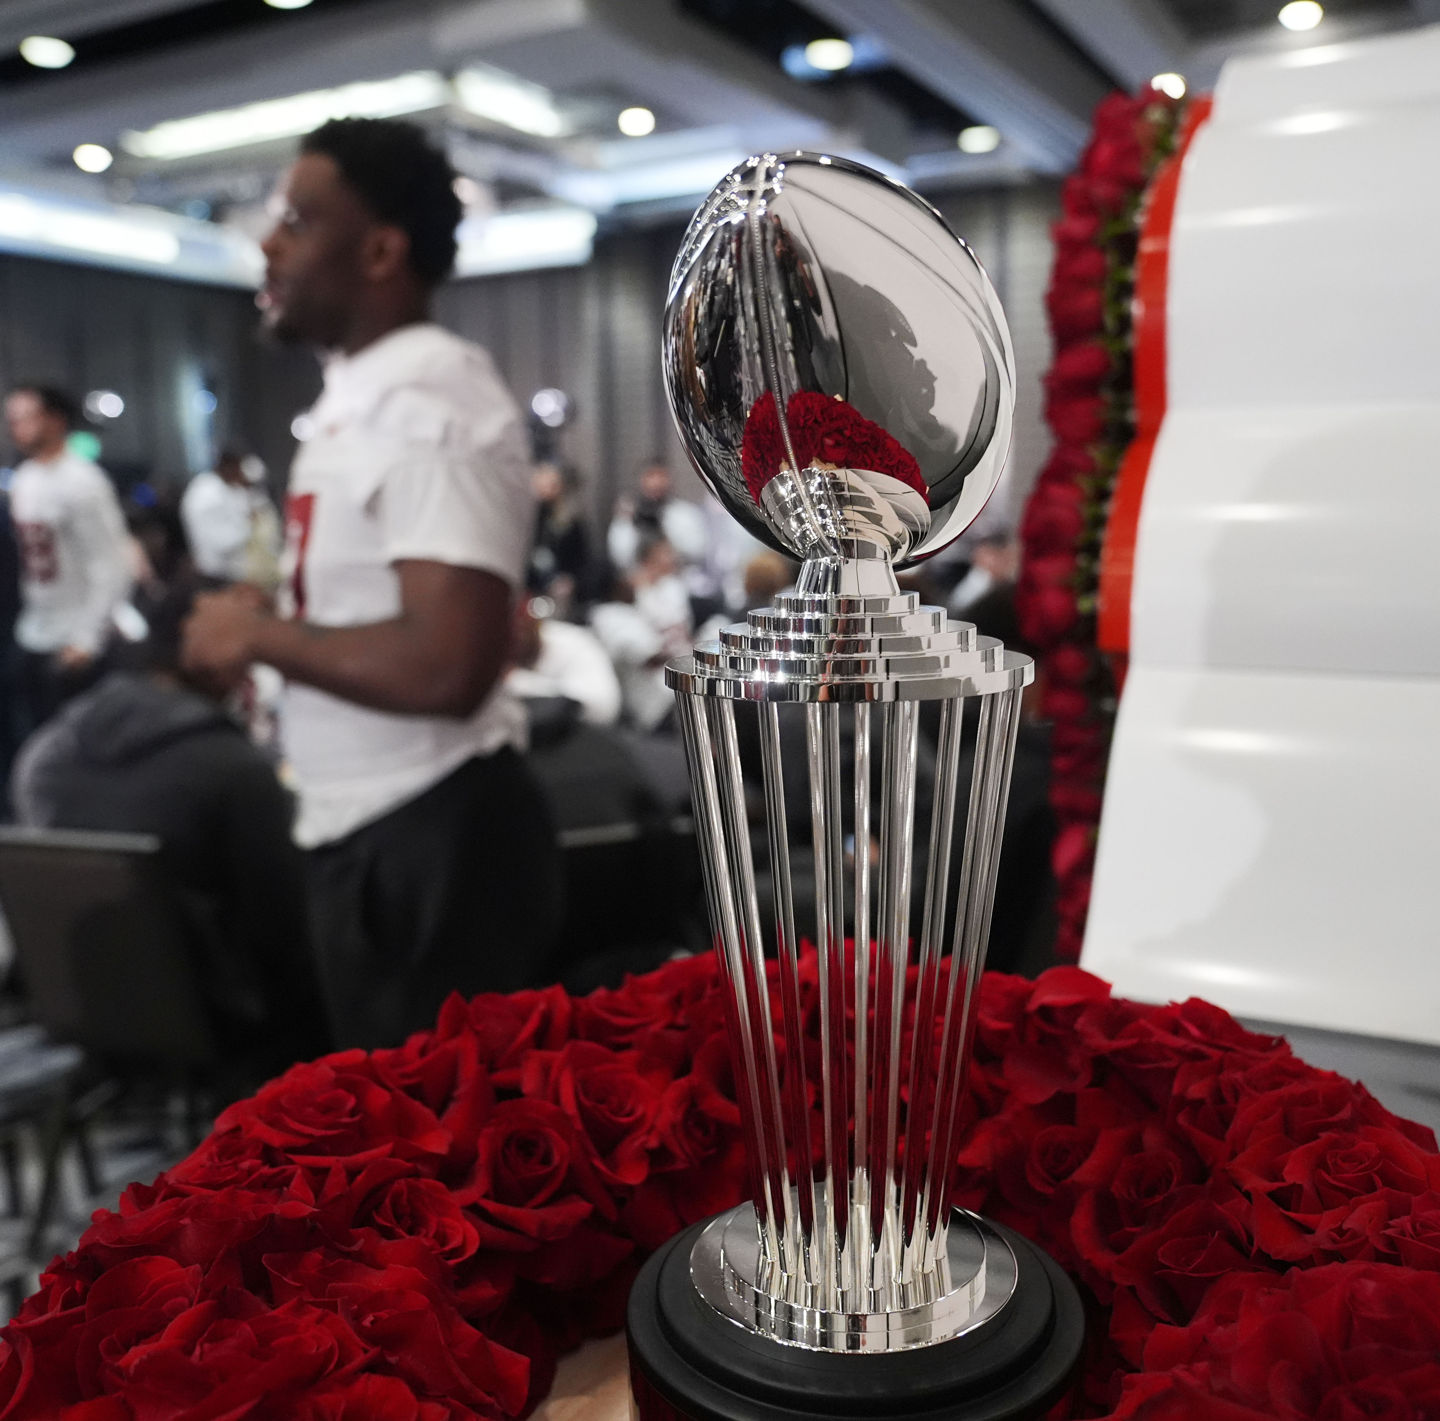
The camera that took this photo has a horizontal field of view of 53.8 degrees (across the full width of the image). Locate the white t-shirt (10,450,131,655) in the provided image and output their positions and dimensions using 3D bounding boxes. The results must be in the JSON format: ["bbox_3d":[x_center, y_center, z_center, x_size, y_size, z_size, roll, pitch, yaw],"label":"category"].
[{"bbox_3d":[-2.288,-0.557,5.000,0.480,0.720,0.320,3,9,30],"label":"white t-shirt"}]

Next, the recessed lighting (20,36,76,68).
[{"bbox_3d":[-4.262,-4.174,9.012,0.170,0.050,0.170,-1,8,0],"label":"recessed lighting"}]

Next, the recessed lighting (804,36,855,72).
[{"bbox_3d":[0.722,-4.338,9.404,0.170,0.050,0.170,-1,8,0],"label":"recessed lighting"}]

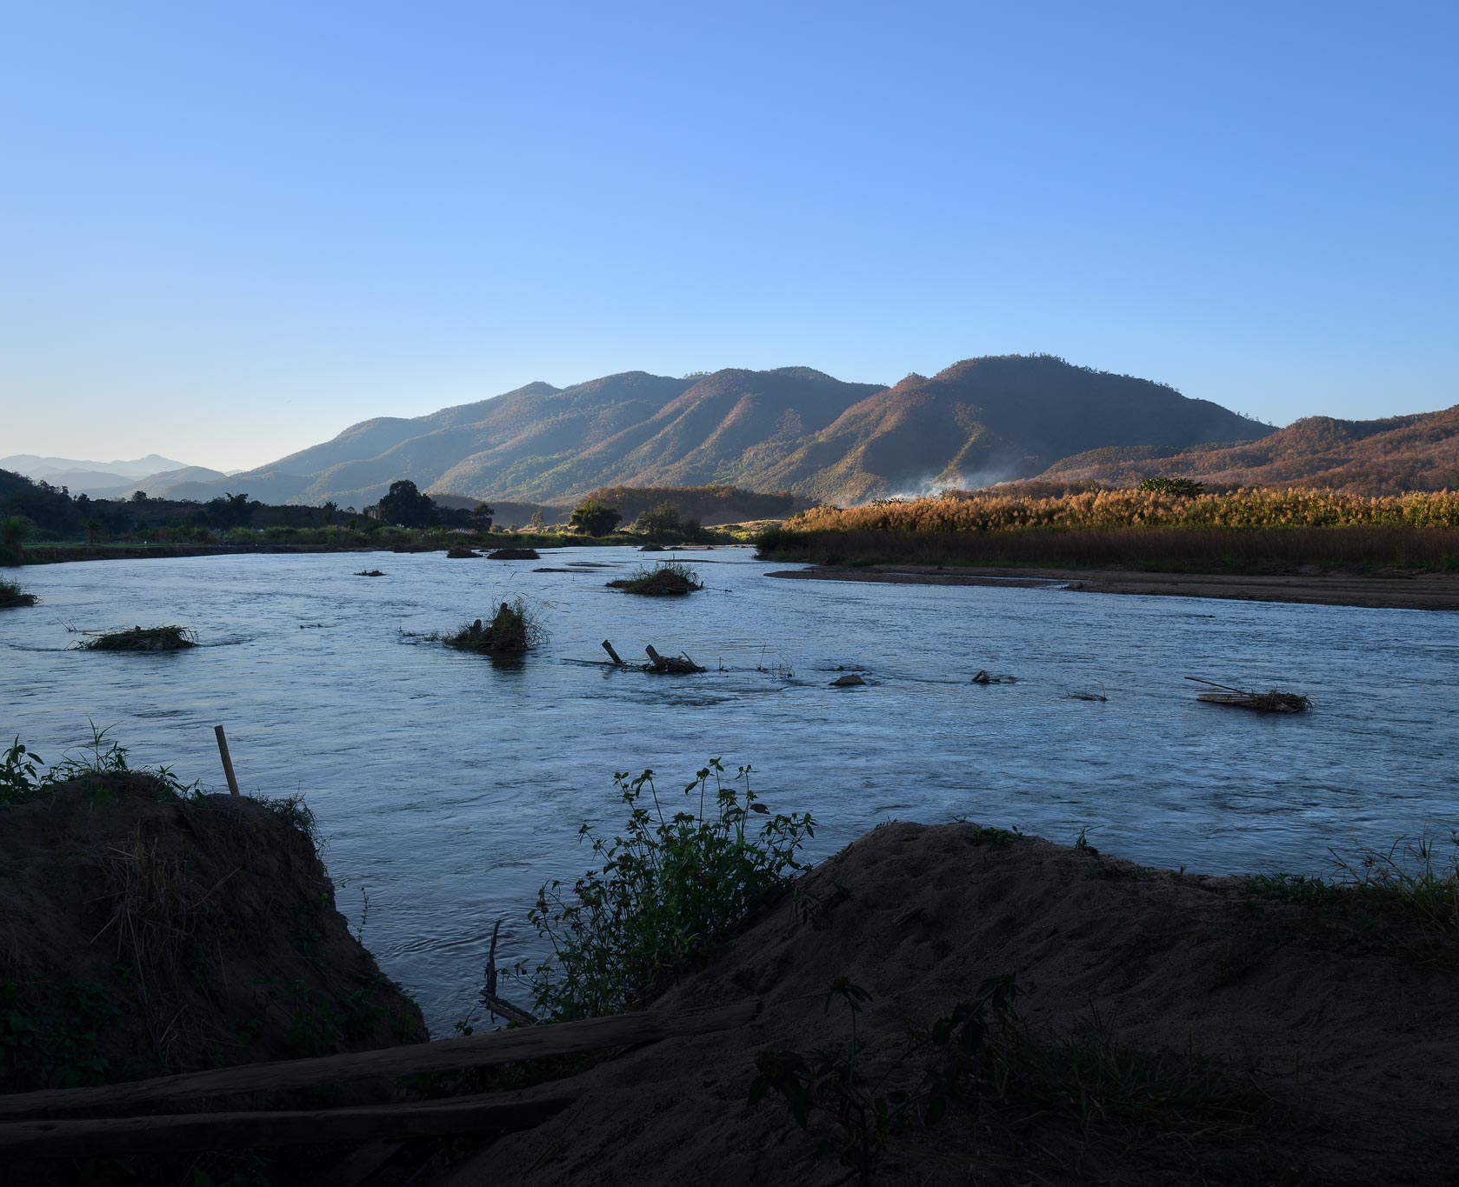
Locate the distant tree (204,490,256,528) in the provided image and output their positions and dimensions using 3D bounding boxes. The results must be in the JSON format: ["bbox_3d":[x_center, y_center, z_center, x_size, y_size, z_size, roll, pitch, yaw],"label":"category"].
[{"bbox_3d":[-81.027,-13.340,225.000,8.589,6.331,7.730,-1,3,-20],"label":"distant tree"}]

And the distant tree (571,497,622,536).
[{"bbox_3d":[-25.688,-14.380,265.000,10.116,7.457,9.104,0,3,-6],"label":"distant tree"}]

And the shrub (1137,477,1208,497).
[{"bbox_3d":[36.793,-7.281,115.000,5.776,4.854,5.198,1,3,18],"label":"shrub"}]

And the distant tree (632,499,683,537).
[{"bbox_3d":[-13.968,-14.516,270.000,9.764,7.869,8.788,0,3,-3],"label":"distant tree"}]

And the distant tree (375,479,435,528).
[{"bbox_3d":[-68.021,-18.360,290.000,12.818,11.074,11.536,-1,3,-13],"label":"distant tree"}]

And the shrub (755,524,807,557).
[{"bbox_3d":[5.018,-5.020,135.000,5.289,3.527,4.495,0,3,2],"label":"shrub"}]

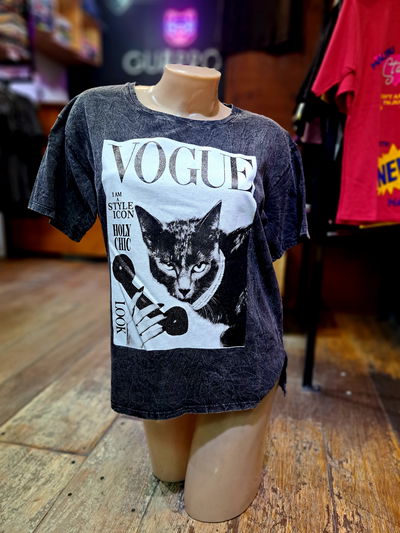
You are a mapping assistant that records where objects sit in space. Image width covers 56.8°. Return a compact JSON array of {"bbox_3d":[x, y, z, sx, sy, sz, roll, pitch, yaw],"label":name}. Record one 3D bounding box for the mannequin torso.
[{"bbox_3d":[-0.020,0.071,0.785,0.400,0.890,0.270,0,12,0],"label":"mannequin torso"}]

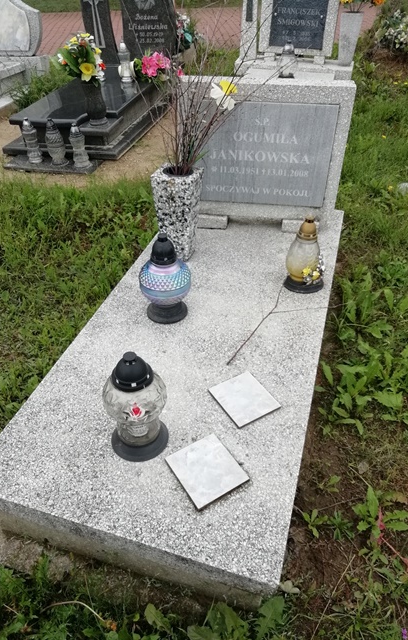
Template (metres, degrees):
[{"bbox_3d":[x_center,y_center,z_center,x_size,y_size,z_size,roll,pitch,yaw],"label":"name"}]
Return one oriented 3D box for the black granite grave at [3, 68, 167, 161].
[{"bbox_3d":[-0.849,-1.845,4.109,0.874,0.297,1.747,8,39,11],"label":"black granite grave"}]

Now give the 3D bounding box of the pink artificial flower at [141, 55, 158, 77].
[{"bbox_3d":[-0.467,-2.181,4.120,0.140,0.140,0.090,-10,39,-12],"label":"pink artificial flower"}]

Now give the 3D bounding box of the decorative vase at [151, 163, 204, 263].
[{"bbox_3d":[-0.098,-0.409,1.893,0.156,0.359,0.143,9,40,10],"label":"decorative vase"}]

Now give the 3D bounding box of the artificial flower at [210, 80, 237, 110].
[{"bbox_3d":[0.067,-0.775,1.660,0.060,0.095,0.095,-42,52,-21],"label":"artificial flower"}]

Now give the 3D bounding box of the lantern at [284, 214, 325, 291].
[{"bbox_3d":[0.376,-0.250,1.748,0.152,0.267,0.152,0,38,0],"label":"lantern"}]

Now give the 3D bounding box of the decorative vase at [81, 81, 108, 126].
[{"bbox_3d":[-0.783,-1.588,3.517,0.145,0.274,0.145,-7,39,-9],"label":"decorative vase"}]

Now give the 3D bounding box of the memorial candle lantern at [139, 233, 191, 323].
[{"bbox_3d":[-0.127,-0.146,1.591,0.170,0.293,0.170,-3,38,-4],"label":"memorial candle lantern"}]

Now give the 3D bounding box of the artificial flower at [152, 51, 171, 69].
[{"bbox_3d":[-0.338,-2.070,3.820,0.125,0.120,0.090,-3,39,-5],"label":"artificial flower"}]

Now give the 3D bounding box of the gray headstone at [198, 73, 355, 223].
[{"bbox_3d":[0.242,-0.694,2.004,0.657,0.557,0.083,3,41,3],"label":"gray headstone"}]

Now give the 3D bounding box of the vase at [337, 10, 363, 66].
[{"bbox_3d":[1.190,-2.310,3.940,0.170,0.355,0.170,11,39,13],"label":"vase"}]

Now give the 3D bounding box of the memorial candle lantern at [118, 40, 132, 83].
[{"bbox_3d":[-0.620,-2.054,3.820,0.093,0.291,0.093,1,39,-1],"label":"memorial candle lantern"}]

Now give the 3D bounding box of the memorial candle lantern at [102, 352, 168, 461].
[{"bbox_3d":[-0.164,0.195,1.164,0.150,0.287,0.150,-7,39,-9],"label":"memorial candle lantern"}]

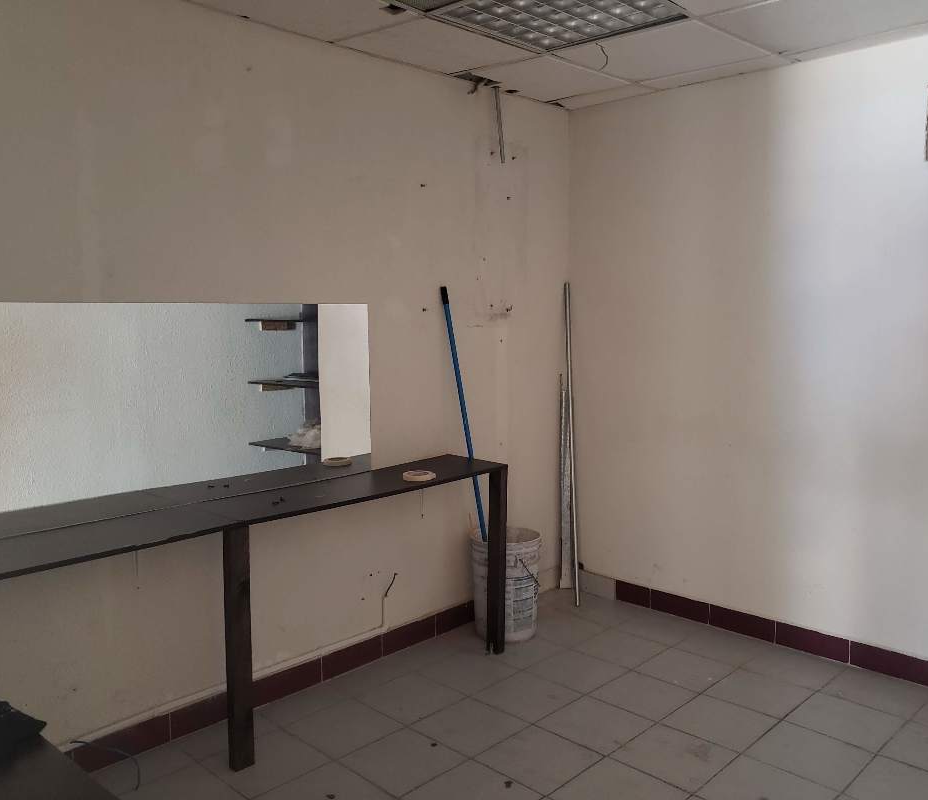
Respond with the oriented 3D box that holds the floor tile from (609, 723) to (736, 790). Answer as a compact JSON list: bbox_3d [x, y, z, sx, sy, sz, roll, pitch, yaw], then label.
[{"bbox_3d":[0.671,1.141,2.553,0.302,0.010,0.302,5,8,44],"label":"floor tile"}]

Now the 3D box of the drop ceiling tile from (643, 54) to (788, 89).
[{"bbox_3d":[1.033,-1.352,3.299,0.182,0.015,0.590,-8,11,-44],"label":"drop ceiling tile"}]

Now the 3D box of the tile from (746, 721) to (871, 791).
[{"bbox_3d":[1.092,1.126,2.531,0.300,0.012,0.300,-6,7,-45],"label":"tile"}]

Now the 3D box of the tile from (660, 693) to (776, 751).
[{"bbox_3d":[0.878,1.109,2.745,0.300,0.012,0.300,-6,7,-45],"label":"tile"}]

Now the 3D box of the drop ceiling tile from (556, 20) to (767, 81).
[{"bbox_3d":[0.738,-1.317,3.038,0.610,0.015,0.609,8,10,44],"label":"drop ceiling tile"}]

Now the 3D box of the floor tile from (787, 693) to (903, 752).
[{"bbox_3d":[1.276,1.076,2.680,0.292,0.010,0.292,-6,7,-45],"label":"floor tile"}]

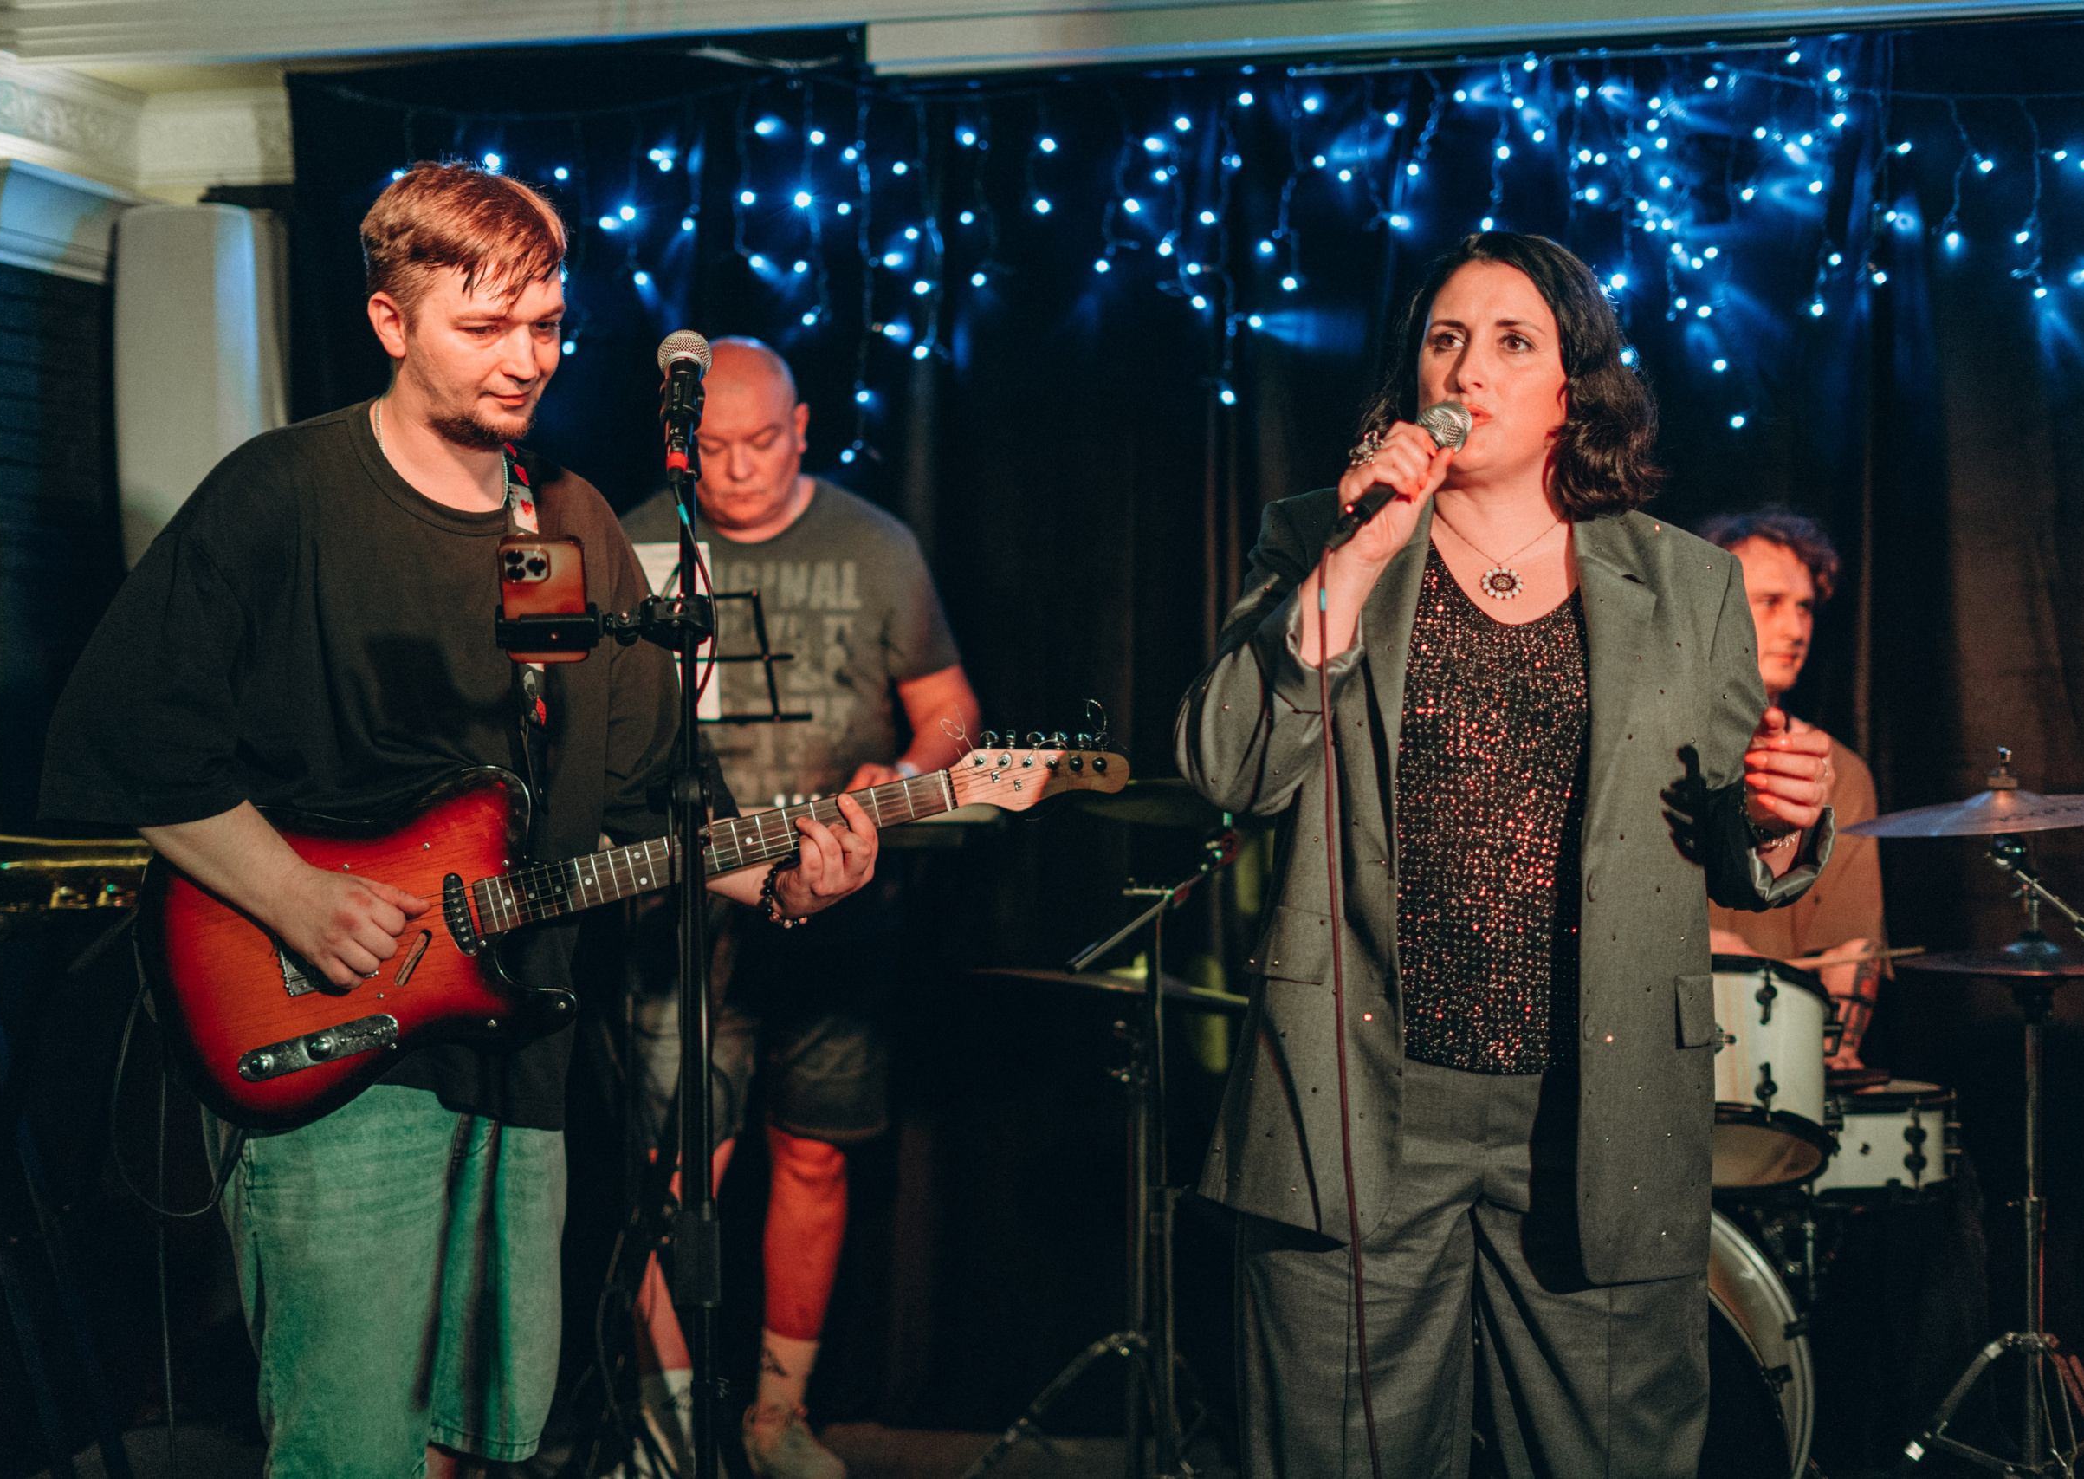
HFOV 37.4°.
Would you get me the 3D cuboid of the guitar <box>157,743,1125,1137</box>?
[{"bbox_3d":[-0.400,0.135,3.107,1.000,0.330,0.070,-14,-16,-7],"label":"guitar"}]

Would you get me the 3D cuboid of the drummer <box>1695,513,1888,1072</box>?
[{"bbox_3d":[1.000,0.345,4.280,0.620,1.340,0.720,-1,3,-2],"label":"drummer"}]

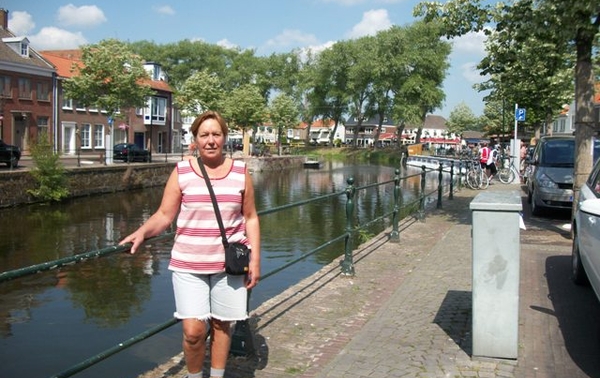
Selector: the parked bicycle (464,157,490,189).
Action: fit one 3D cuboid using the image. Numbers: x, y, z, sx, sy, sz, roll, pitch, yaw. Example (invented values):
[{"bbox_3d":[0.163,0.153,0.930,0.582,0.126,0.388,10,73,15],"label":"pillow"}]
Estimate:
[{"bbox_3d":[6.427,-0.528,20.200,0.600,1.120,1.750,0,5,-12],"label":"parked bicycle"}]

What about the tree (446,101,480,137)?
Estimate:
[{"bbox_3d":[22.924,-8.205,78.306,4.640,7.940,4.640,1,4,0],"label":"tree"}]

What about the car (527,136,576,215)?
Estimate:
[{"bbox_3d":[6.330,-0.330,12.750,1.810,1.630,4.300,3,5,21],"label":"car"}]

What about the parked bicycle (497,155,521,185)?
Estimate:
[{"bbox_3d":[9.094,-0.777,23.300,1.780,1.120,0.600,3,5,20],"label":"parked bicycle"}]

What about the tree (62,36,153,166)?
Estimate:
[{"bbox_3d":[-12.845,-5.865,37.322,6.070,8.370,6.070,1,4,0],"label":"tree"}]

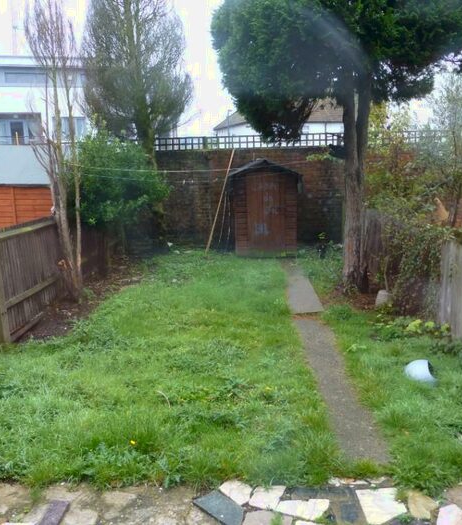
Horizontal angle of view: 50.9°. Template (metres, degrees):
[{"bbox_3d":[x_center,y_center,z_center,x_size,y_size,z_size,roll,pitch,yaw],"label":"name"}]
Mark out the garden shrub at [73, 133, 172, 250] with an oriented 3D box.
[{"bbox_3d":[-2.091,-1.231,9.332,1.850,2.450,1.600,-2,12,0],"label":"garden shrub"}]

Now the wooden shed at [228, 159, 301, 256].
[{"bbox_3d":[0.666,-1.131,9.829,1.420,1.890,1.200,-2,12,0],"label":"wooden shed"}]

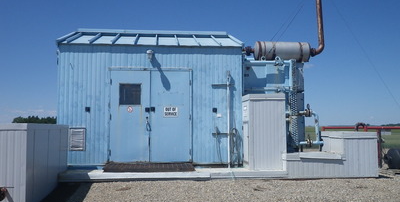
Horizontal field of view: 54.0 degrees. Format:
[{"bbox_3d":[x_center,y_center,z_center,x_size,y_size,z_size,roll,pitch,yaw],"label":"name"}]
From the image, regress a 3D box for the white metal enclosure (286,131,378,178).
[{"bbox_3d":[2.806,1.217,9.087,2.020,0.980,1.130,1,-4,-5],"label":"white metal enclosure"}]

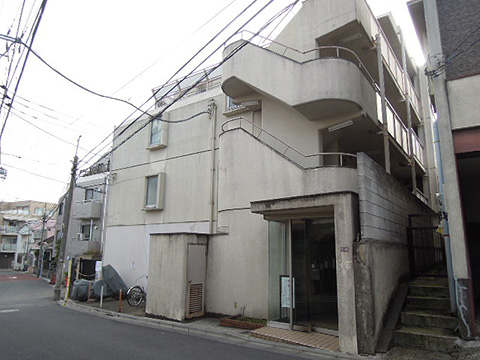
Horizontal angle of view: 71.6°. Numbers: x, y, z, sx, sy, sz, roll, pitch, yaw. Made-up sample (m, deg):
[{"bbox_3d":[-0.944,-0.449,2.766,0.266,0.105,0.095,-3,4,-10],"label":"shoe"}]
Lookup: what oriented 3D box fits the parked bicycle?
[{"bbox_3d":[-3.044,3.695,11.255,0.550,1.000,1.750,-7,-14,32],"label":"parked bicycle"}]

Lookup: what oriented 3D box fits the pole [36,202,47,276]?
[{"bbox_3d":[-18.196,5.511,30.707,0.300,6.796,0.300,11,-16,-39],"label":"pole"}]

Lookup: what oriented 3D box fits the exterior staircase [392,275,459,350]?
[{"bbox_3d":[3.271,2.242,5.759,0.850,0.900,2.000,-8,-15,35],"label":"exterior staircase"}]

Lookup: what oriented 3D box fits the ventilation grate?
[{"bbox_3d":[-1.086,2.951,8.277,0.050,0.683,0.454,-8,-15,37],"label":"ventilation grate"}]

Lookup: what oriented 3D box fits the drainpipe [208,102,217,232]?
[{"bbox_3d":[-0.960,-0.506,12.010,0.130,4.921,0.120,-7,-15,35],"label":"drainpipe"}]

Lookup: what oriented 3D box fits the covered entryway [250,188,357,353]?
[{"bbox_3d":[1.248,1.555,5.939,2.080,2.410,0.880,-10,-16,41],"label":"covered entryway"}]

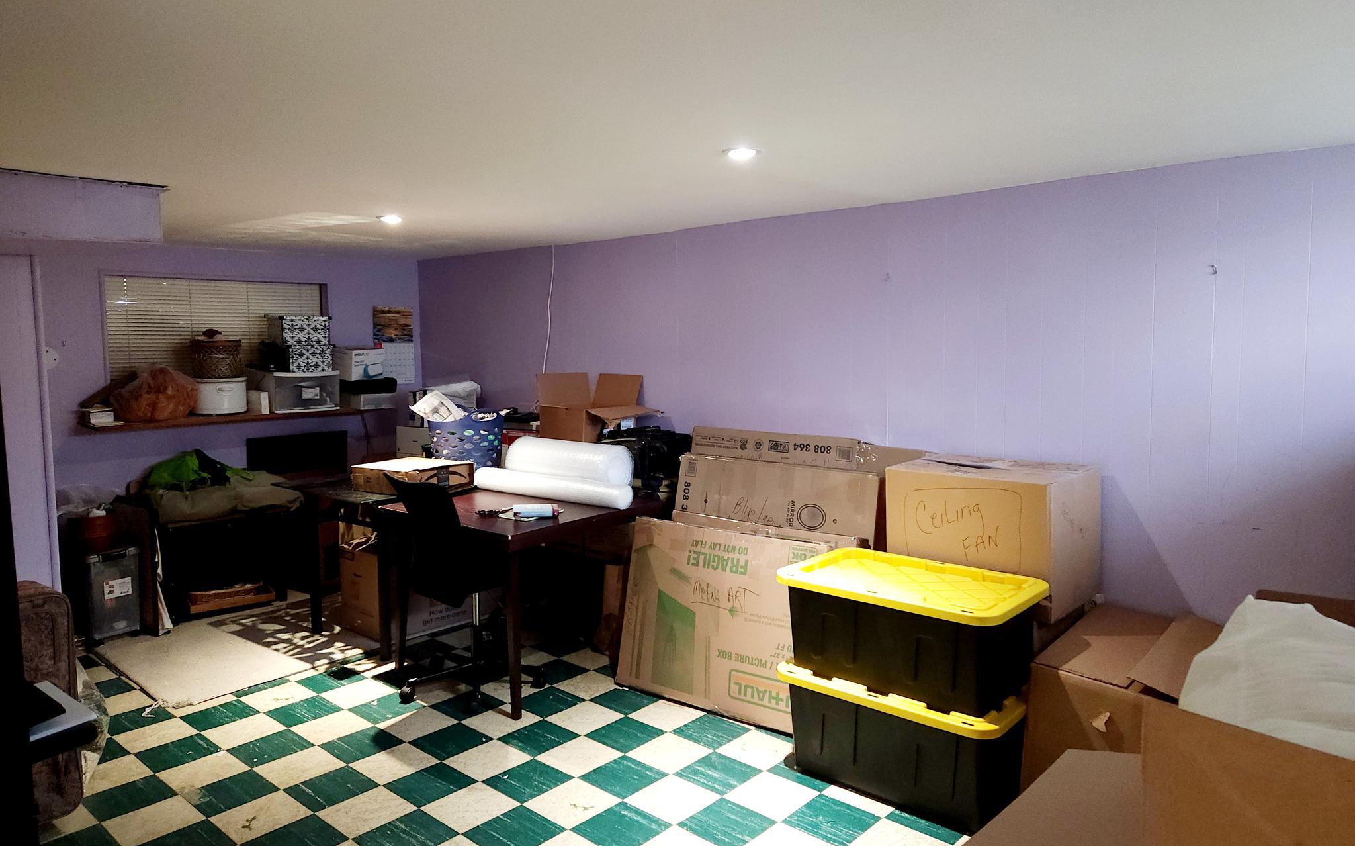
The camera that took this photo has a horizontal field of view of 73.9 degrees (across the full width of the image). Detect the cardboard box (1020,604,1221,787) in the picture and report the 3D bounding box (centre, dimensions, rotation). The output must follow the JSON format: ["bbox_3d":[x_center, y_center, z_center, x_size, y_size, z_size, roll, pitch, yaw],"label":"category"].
[{"bbox_3d":[1.503,0.951,2.804,0.710,0.480,0.560,-6,8,-44],"label":"cardboard box"}]

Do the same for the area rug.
[{"bbox_3d":[-2.052,1.083,4.533,1.140,0.012,1.270,4,7,42],"label":"area rug"}]

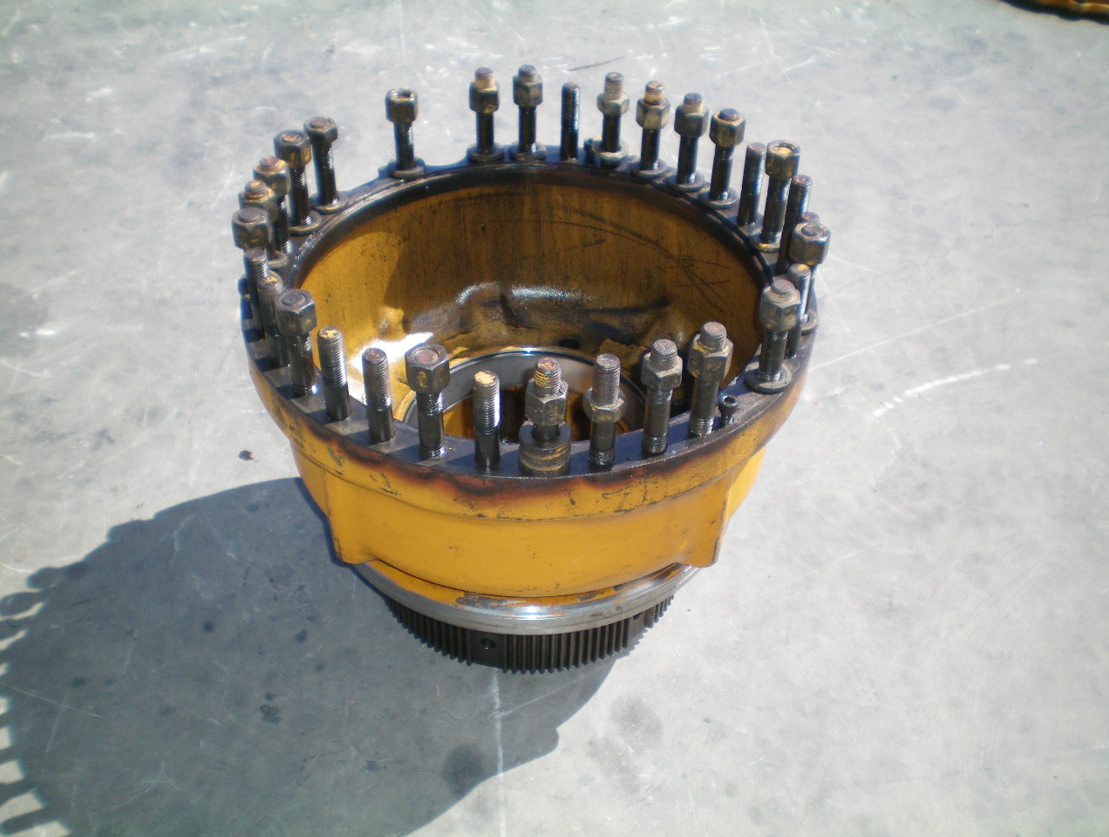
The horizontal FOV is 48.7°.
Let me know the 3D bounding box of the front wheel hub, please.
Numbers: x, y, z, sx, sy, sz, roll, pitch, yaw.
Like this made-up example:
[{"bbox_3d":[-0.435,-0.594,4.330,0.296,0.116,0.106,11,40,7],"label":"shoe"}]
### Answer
[{"bbox_3d":[-0.029,-0.033,1.448,0.629,0.547,0.629,0,40,-1],"label":"front wheel hub"}]

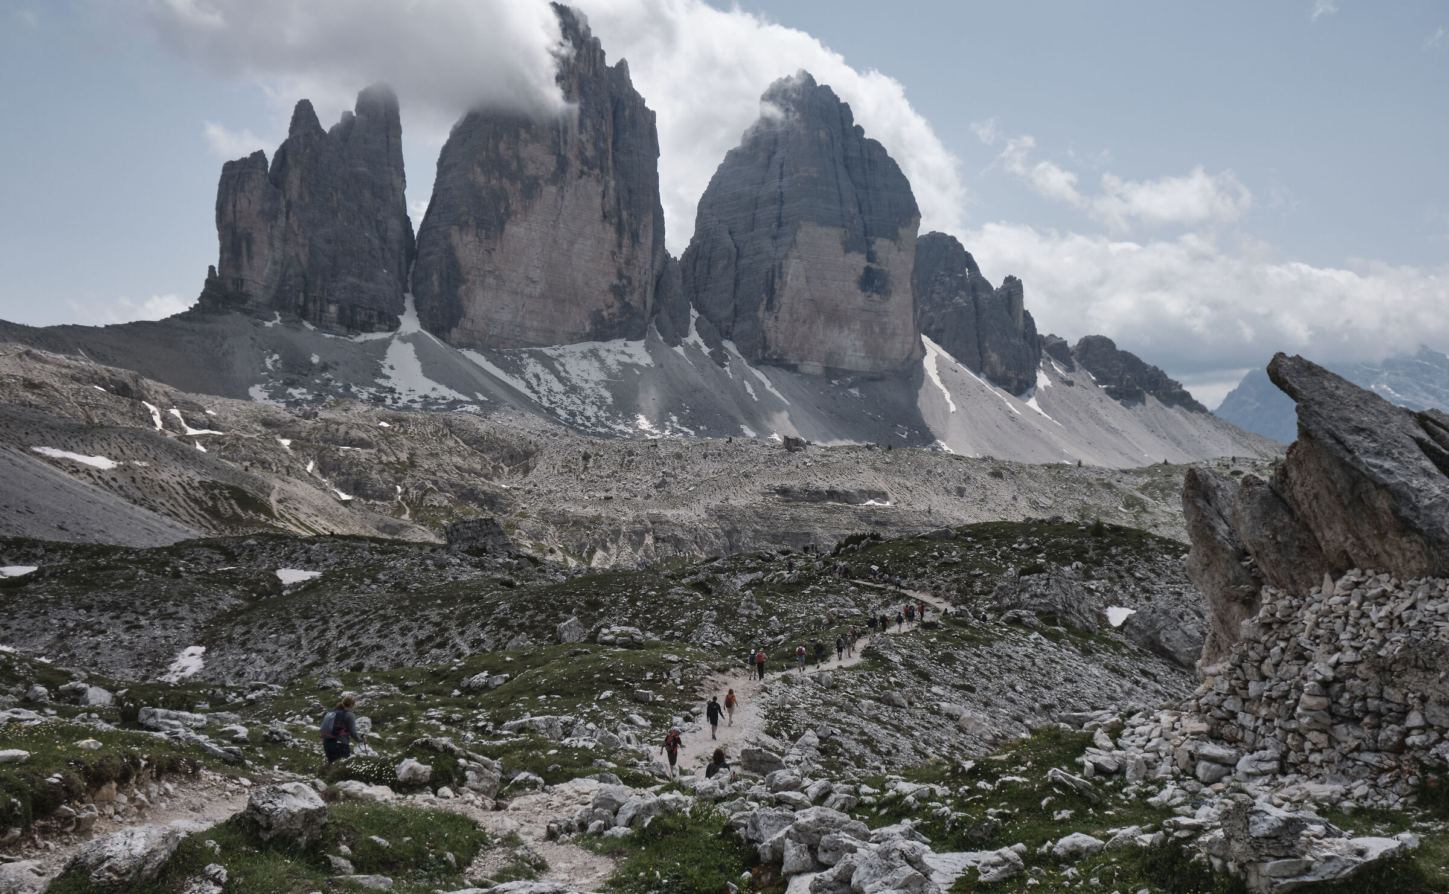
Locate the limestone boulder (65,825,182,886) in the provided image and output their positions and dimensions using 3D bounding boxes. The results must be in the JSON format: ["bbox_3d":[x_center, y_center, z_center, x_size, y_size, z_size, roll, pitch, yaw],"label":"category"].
[{"bbox_3d":[-6.135,4.165,11.100,1.050,0.420,0.660,-4,6,-38],"label":"limestone boulder"}]

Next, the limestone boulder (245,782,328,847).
[{"bbox_3d":[-5.281,4.437,13.100,0.920,0.580,0.720,-2,5,-22],"label":"limestone boulder"}]

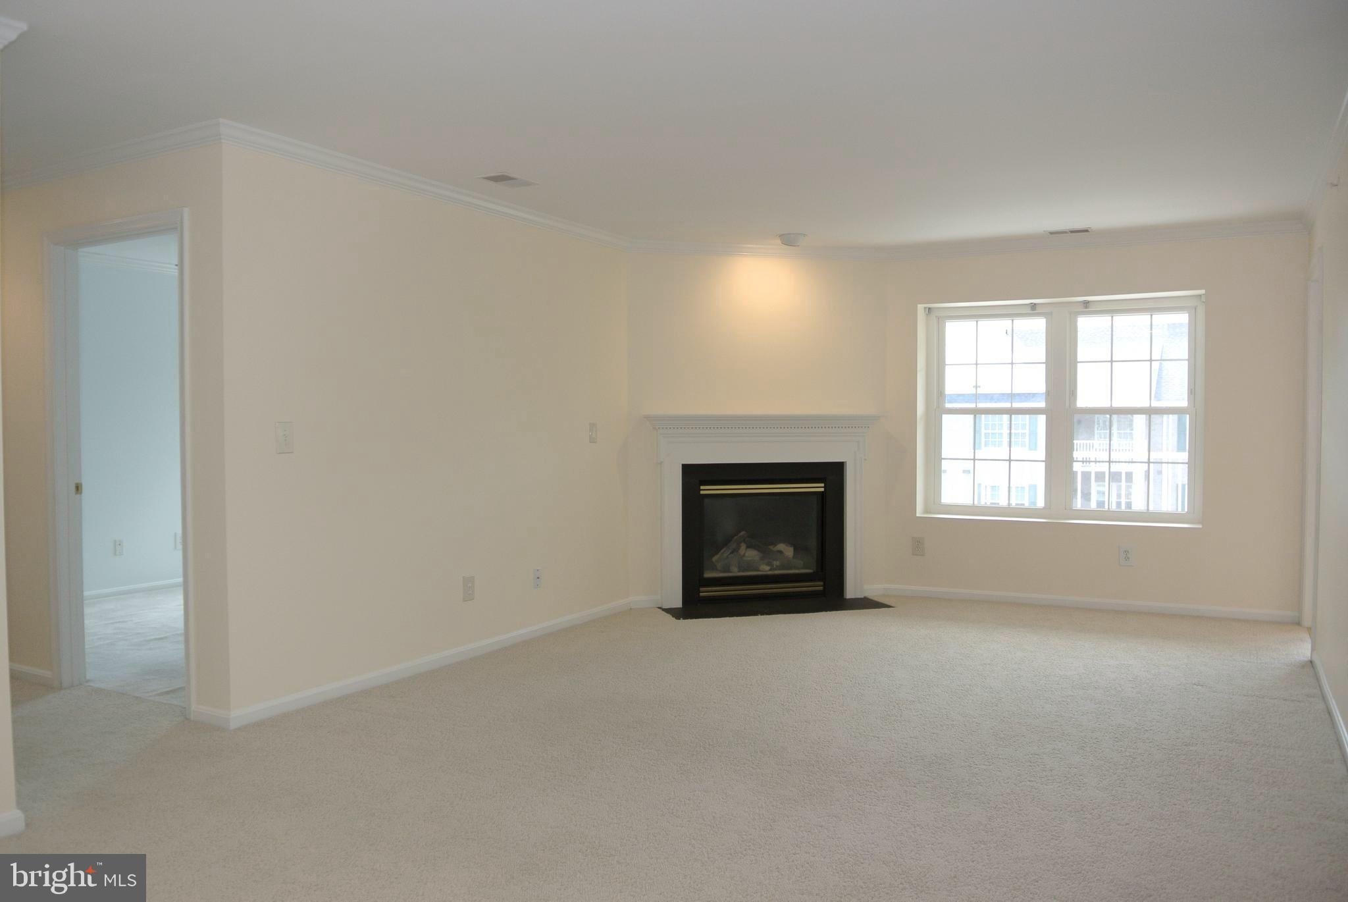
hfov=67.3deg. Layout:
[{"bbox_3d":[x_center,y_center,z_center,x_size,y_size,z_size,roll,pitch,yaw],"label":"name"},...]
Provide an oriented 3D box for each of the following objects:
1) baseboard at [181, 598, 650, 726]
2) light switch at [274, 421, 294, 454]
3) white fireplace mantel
[{"bbox_3d":[-1.116,1.035,5.419,0.289,0.073,3.072,0,2,29],"label":"baseboard"},{"bbox_3d":[-1.631,-0.055,4.257,0.012,0.128,0.087,0,2,29],"label":"light switch"},{"bbox_3d":[0.608,0.393,6.735,1.598,1.264,0.186,-1,2,-14],"label":"white fireplace mantel"}]

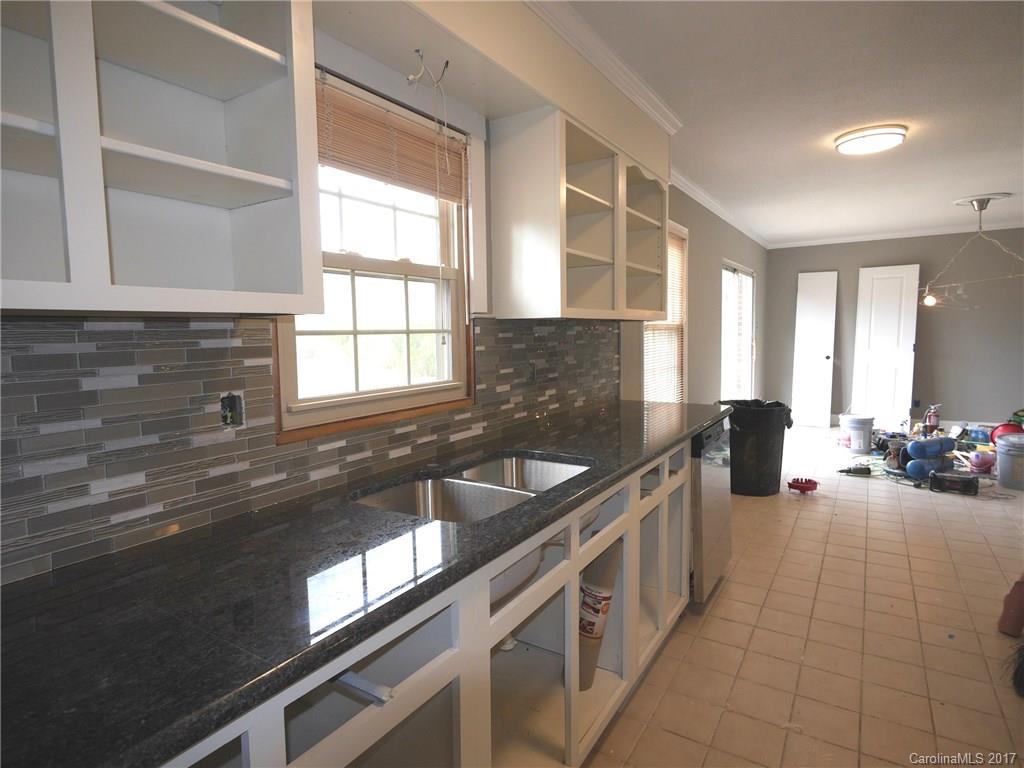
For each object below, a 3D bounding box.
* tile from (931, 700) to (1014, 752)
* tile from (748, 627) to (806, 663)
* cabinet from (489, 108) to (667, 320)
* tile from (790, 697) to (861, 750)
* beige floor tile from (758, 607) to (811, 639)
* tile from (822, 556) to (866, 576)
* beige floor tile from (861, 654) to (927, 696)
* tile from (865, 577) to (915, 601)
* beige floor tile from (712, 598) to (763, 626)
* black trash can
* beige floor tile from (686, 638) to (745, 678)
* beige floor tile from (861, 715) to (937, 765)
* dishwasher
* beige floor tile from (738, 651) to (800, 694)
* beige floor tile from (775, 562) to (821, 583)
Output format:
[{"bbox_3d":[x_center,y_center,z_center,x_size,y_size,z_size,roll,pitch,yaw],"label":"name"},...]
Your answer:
[{"bbox_3d":[1.529,1.143,1.778,0.202,0.010,0.202,2,6,34],"label":"tile"},{"bbox_3d":[1.144,1.129,2.299,0.200,0.010,0.200,1,6,34],"label":"tile"},{"bbox_3d":[0.405,-0.697,2.590,0.310,0.765,1.276,1,6,34],"label":"cabinet"},{"bbox_3d":[1.084,1.171,1.844,0.200,0.010,0.200,1,6,34],"label":"tile"},{"bbox_3d":[1.250,1.100,2.444,0.200,0.010,0.200,3,7,34],"label":"beige floor tile"},{"bbox_3d":[1.883,1.030,3.014,0.200,0.010,0.200,3,7,34],"label":"tile"},{"bbox_3d":[1.470,1.122,2.049,0.202,0.010,0.202,2,6,34],"label":"beige floor tile"},{"bbox_3d":[1.946,1.057,2.745,0.200,0.010,0.200,3,7,34],"label":"tile"},{"bbox_3d":[1.088,1.105,2.584,0.200,0.010,0.200,1,6,34],"label":"beige floor tile"},{"bbox_3d":[2.062,0.522,4.487,0.470,0.760,0.460,1,6,34],"label":"black trash can"},{"bbox_3d":[0.839,1.127,2.195,0.200,0.010,0.200,3,7,32],"label":"beige floor tile"},{"bbox_3d":[1.254,1.175,1.729,0.200,0.010,0.200,1,6,34],"label":"beige floor tile"},{"bbox_3d":[0.765,0.625,2.794,0.610,0.850,0.600,3,7,34],"label":"dishwasher"},{"bbox_3d":[1.016,1.134,2.098,0.200,0.010,0.200,3,7,32],"label":"beige floor tile"},{"bbox_3d":[1.589,1.045,2.946,0.202,0.010,0.202,2,6,34],"label":"beige floor tile"}]

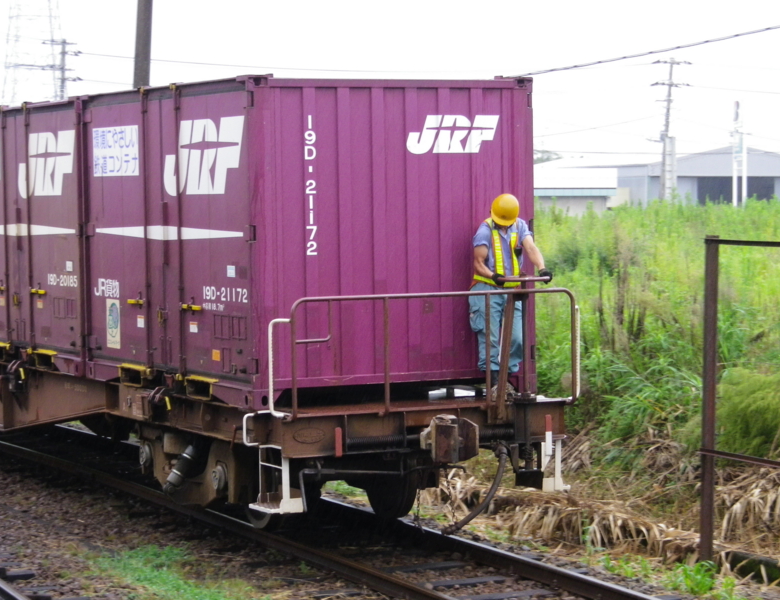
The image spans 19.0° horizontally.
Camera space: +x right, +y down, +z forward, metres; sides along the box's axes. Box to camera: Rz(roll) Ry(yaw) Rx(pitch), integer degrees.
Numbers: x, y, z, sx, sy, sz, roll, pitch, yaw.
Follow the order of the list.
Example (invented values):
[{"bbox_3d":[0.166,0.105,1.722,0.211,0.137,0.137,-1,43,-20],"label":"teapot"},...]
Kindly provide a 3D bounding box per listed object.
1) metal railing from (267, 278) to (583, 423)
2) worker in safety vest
[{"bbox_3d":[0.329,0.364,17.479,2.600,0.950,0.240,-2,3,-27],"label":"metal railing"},{"bbox_3d":[0.928,-0.014,18.051,0.600,1.570,0.500,-1,3,-17],"label":"worker in safety vest"}]

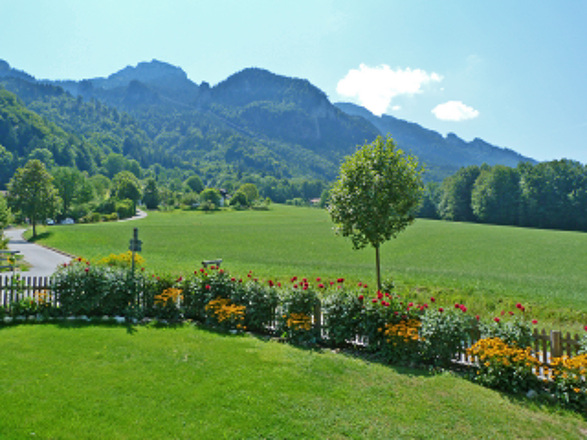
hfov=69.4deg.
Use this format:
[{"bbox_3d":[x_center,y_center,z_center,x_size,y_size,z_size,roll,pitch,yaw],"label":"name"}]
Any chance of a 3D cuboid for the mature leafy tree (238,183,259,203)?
[{"bbox_3d":[-21.231,-12.267,200.000,9.436,10.852,9.153,0,-2,-6],"label":"mature leafy tree"}]

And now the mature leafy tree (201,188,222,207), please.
[{"bbox_3d":[-34.820,-9.130,180.000,9.342,8.493,9.062,0,-2,-11],"label":"mature leafy tree"}]

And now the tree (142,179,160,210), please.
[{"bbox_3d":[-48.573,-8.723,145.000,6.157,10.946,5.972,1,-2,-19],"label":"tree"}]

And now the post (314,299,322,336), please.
[{"bbox_3d":[0.590,2.359,10.000,0.140,0.920,0.140,-1,-2,20],"label":"post"}]

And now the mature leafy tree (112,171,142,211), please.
[{"bbox_3d":[-54.041,-9.115,138.000,9.766,13.999,9.473,1,-2,-21],"label":"mature leafy tree"}]

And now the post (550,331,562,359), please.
[{"bbox_3d":[4.839,2.502,7.800,0.140,0.920,0.140,-1,-2,38],"label":"post"}]

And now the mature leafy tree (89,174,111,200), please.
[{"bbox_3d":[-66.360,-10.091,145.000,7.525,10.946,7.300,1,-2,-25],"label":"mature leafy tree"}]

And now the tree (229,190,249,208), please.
[{"bbox_3d":[-24.003,-8.947,185.000,8.728,7.856,8.467,0,-2,-7],"label":"tree"}]

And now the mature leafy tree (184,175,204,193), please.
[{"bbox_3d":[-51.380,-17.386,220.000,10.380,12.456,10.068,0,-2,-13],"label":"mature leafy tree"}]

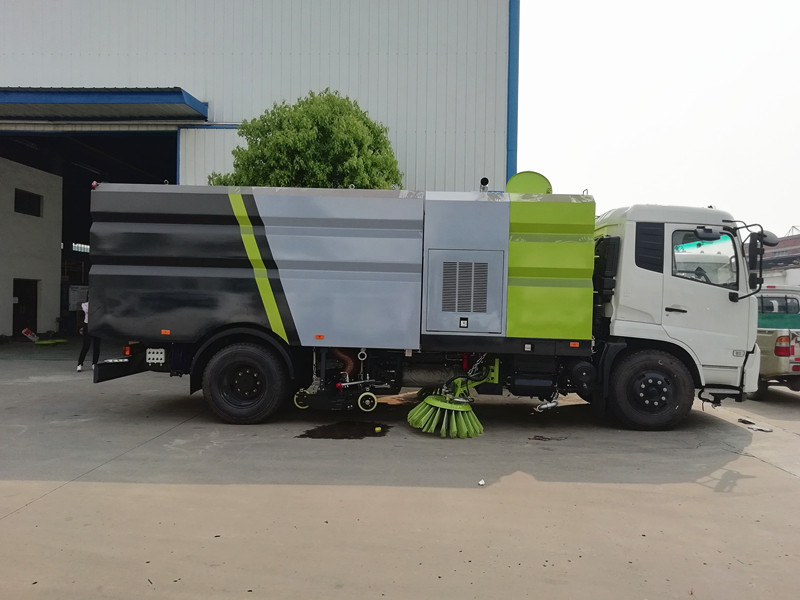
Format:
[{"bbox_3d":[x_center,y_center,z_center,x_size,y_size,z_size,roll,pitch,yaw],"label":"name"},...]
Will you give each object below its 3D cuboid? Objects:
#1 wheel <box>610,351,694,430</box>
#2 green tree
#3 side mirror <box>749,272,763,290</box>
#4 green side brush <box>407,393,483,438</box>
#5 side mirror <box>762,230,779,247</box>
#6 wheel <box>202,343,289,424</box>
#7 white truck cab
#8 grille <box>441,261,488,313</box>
[{"bbox_3d":[3.129,1.124,7.549,1.000,1.000,0.280,1,0,1],"label":"wheel"},{"bbox_3d":[-1.868,-1.325,11.997,3.900,5.700,3.800,1,0,1],"label":"green tree"},{"bbox_3d":[4.189,-0.218,7.080,0.120,0.200,0.200,1,0,13],"label":"side mirror"},{"bbox_3d":[0.555,1.385,7.330,0.900,0.360,0.900,7,0,1],"label":"green side brush"},{"bbox_3d":[4.465,-0.741,7.242,0.200,0.180,0.220,1,0,32],"label":"side mirror"},{"bbox_3d":[-1.923,1.033,7.550,1.010,1.010,0.310,1,0,1],"label":"wheel"},{"bbox_3d":[3.525,0.028,8.467,1.877,2.402,2.400,1,0,1],"label":"white truck cab"},{"bbox_3d":[0.790,-0.154,7.302,0.555,0.610,0.040,1,0,1],"label":"grille"}]

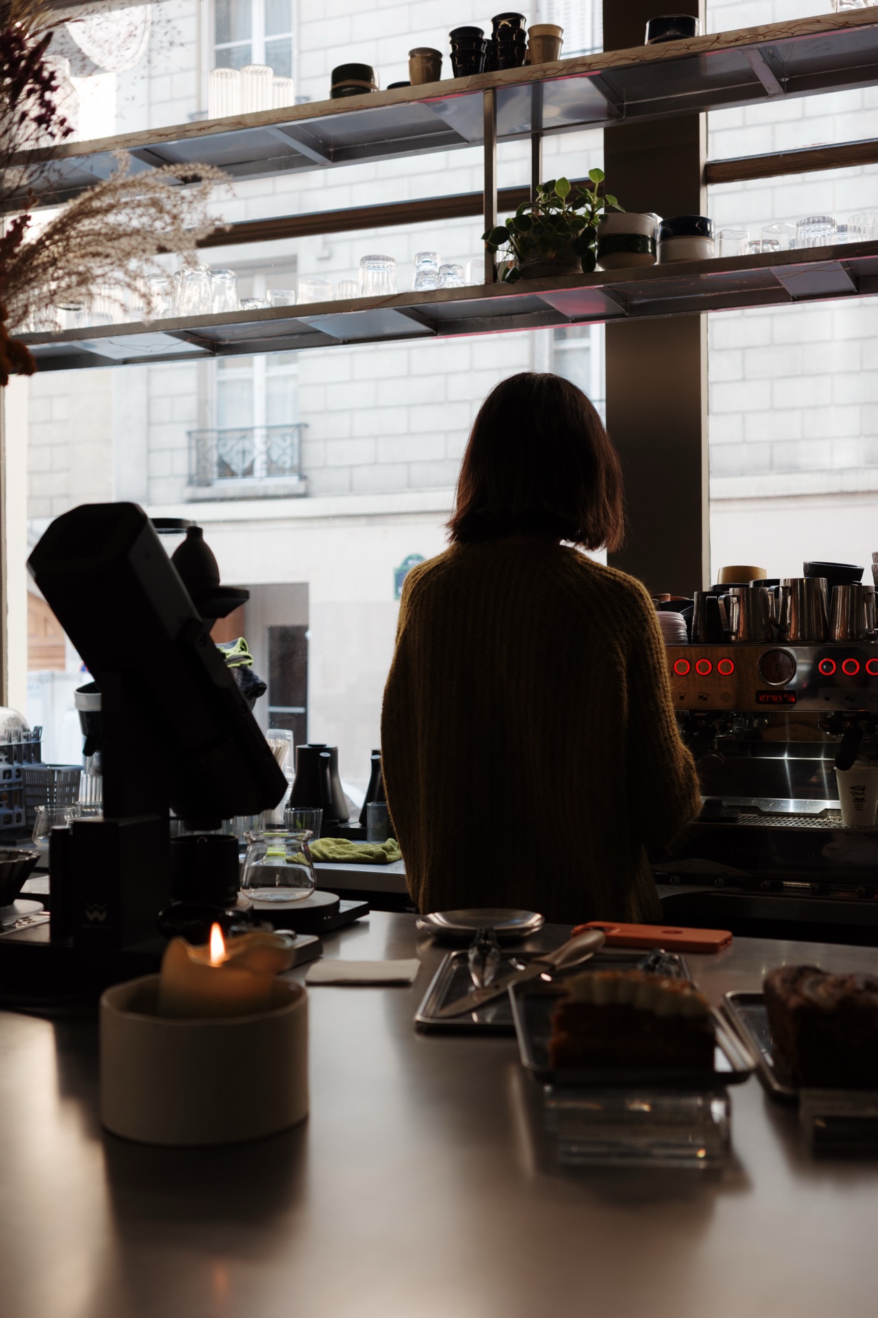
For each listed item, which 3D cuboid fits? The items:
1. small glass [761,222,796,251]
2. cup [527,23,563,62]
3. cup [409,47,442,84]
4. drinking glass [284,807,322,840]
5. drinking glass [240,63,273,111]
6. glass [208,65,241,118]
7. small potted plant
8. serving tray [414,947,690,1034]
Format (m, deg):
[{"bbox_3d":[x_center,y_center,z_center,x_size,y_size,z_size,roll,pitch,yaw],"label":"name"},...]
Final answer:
[{"bbox_3d":[0.634,-0.763,2.728,0.064,0.080,0.064,0,0,23],"label":"small glass"},{"bbox_3d":[0.225,-1.270,3.090,0.075,0.100,0.075,0,0,0],"label":"cup"},{"bbox_3d":[-0.029,-1.271,3.210,0.075,0.102,0.075,0,0,0],"label":"cup"},{"bbox_3d":[-0.275,0.346,2.970,0.077,0.085,0.077,0,0,0],"label":"drinking glass"},{"bbox_3d":[-0.420,-1.290,3.370,0.075,0.141,0.075,0,0,0],"label":"drinking glass"},{"bbox_3d":[-0.499,-1.291,3.400,0.074,0.142,0.074,0,0,0],"label":"glass"},{"bbox_3d":[0.217,-0.815,2.820,0.250,0.225,0.210,0,0,23],"label":"small potted plant"},{"bbox_3d":[0.104,0.281,1.240,0.220,0.014,0.268,0,0,5],"label":"serving tray"}]

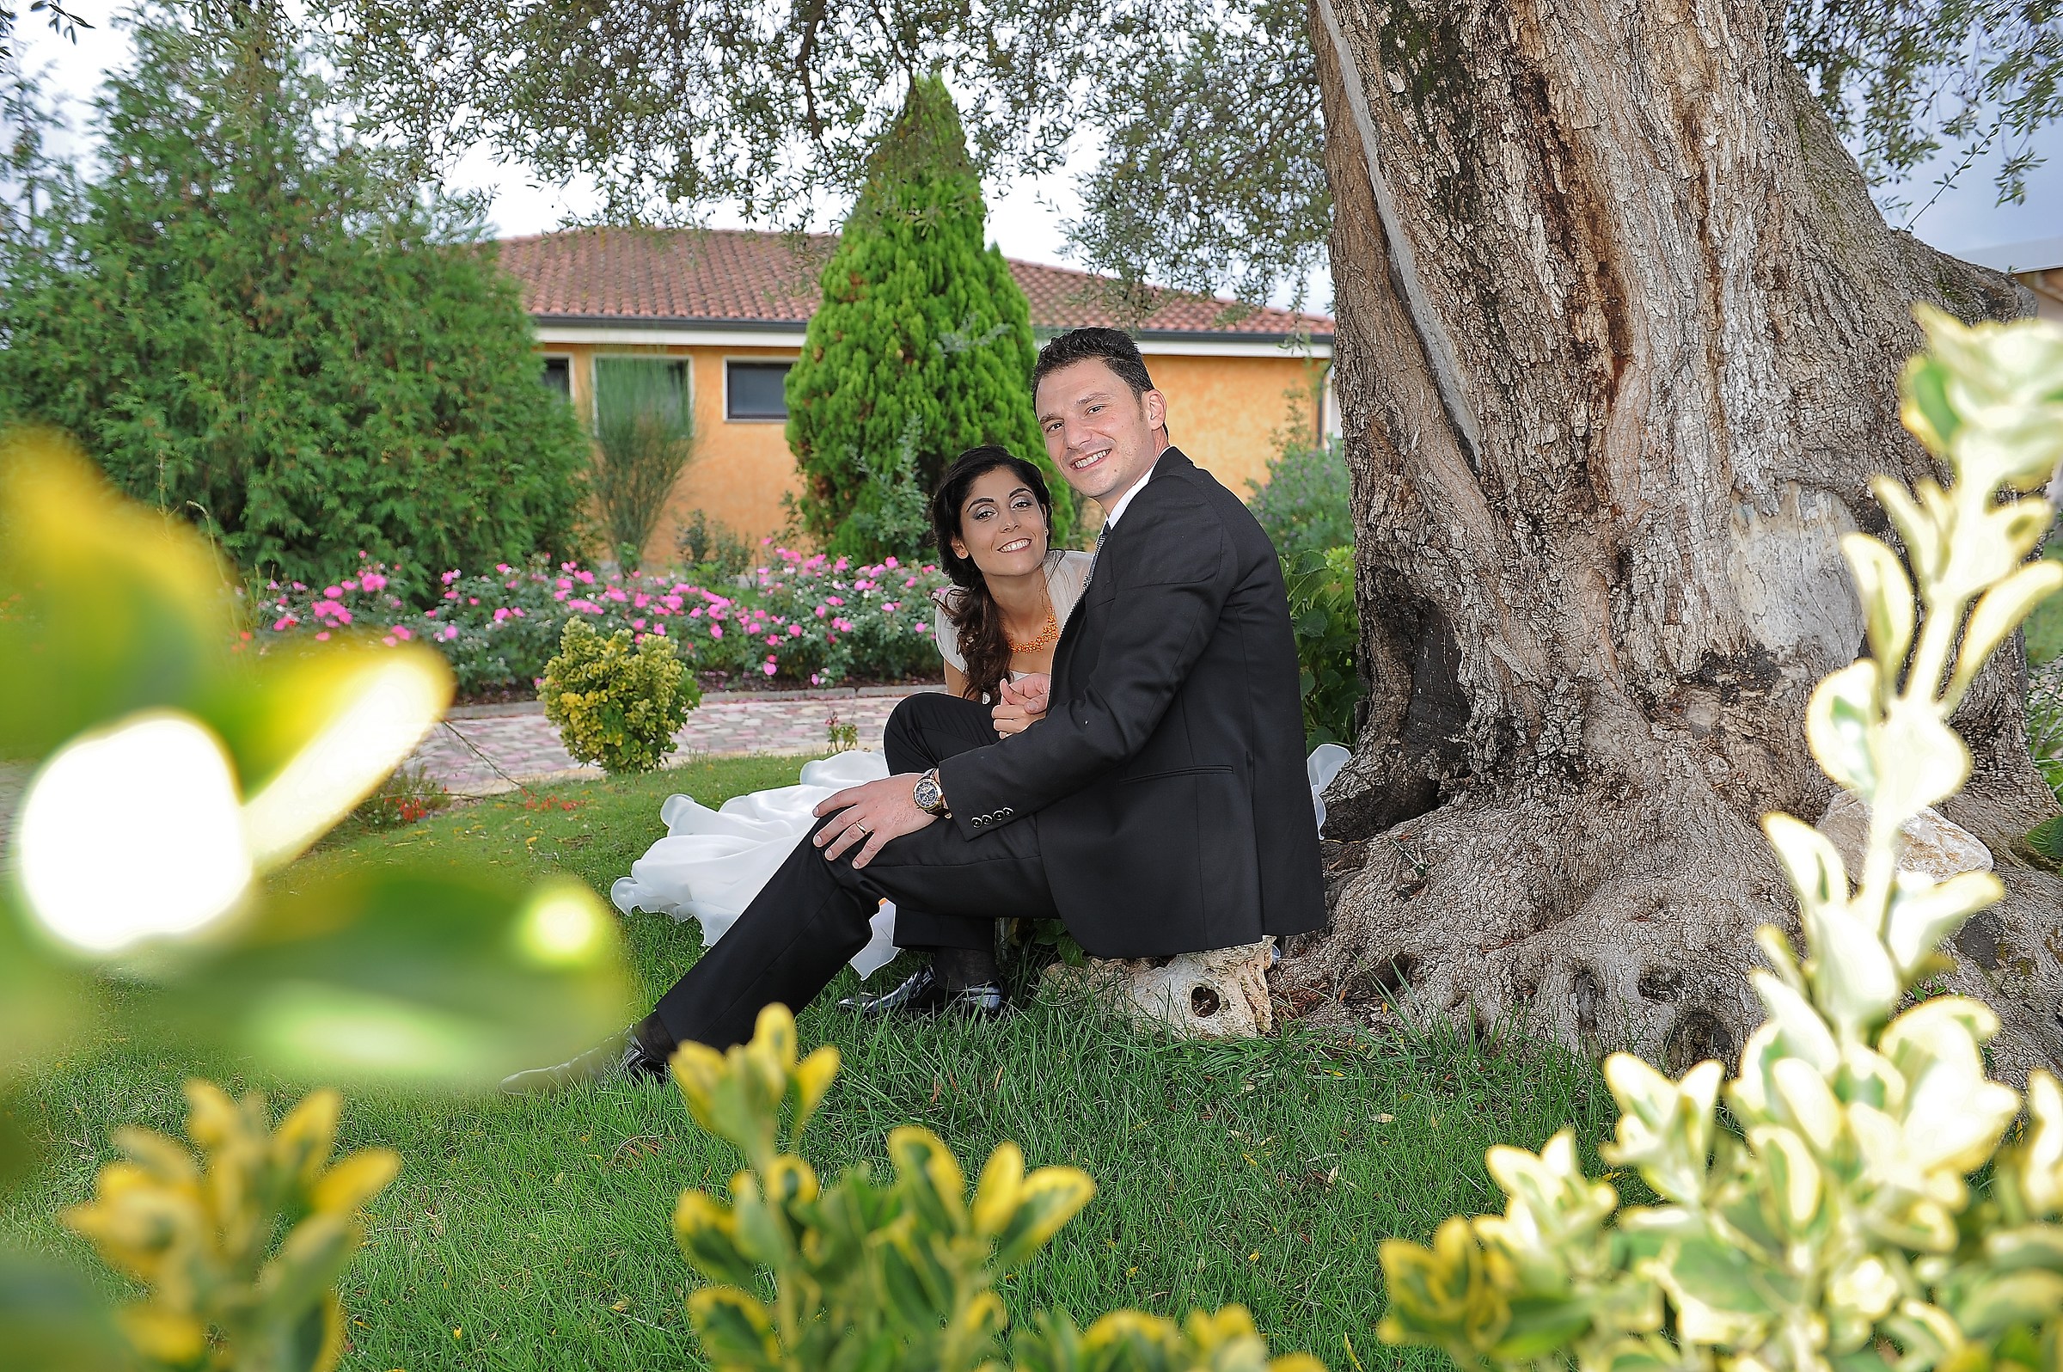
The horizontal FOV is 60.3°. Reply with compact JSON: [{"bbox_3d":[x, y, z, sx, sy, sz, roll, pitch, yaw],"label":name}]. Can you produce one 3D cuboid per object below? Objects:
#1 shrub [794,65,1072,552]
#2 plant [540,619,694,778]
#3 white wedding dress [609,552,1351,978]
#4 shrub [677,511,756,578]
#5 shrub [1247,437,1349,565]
[{"bbox_3d":[-0.795,-2.780,14.200,2.200,4.050,2.200,0,6,0],"label":"shrub"},{"bbox_3d":[-1.102,0.014,4.750,0.430,0.420,0.420,0,6,0],"label":"plant"},{"bbox_3d":[-0.090,0.101,2.870,1.120,0.630,0.800,4,7,35],"label":"white wedding dress"},{"bbox_3d":[-2.752,-1.227,15.500,0.730,0.660,0.700,0,6,0],"label":"shrub"},{"bbox_3d":[1.594,-0.860,10.000,1.050,1.080,1.000,0,6,0],"label":"shrub"}]

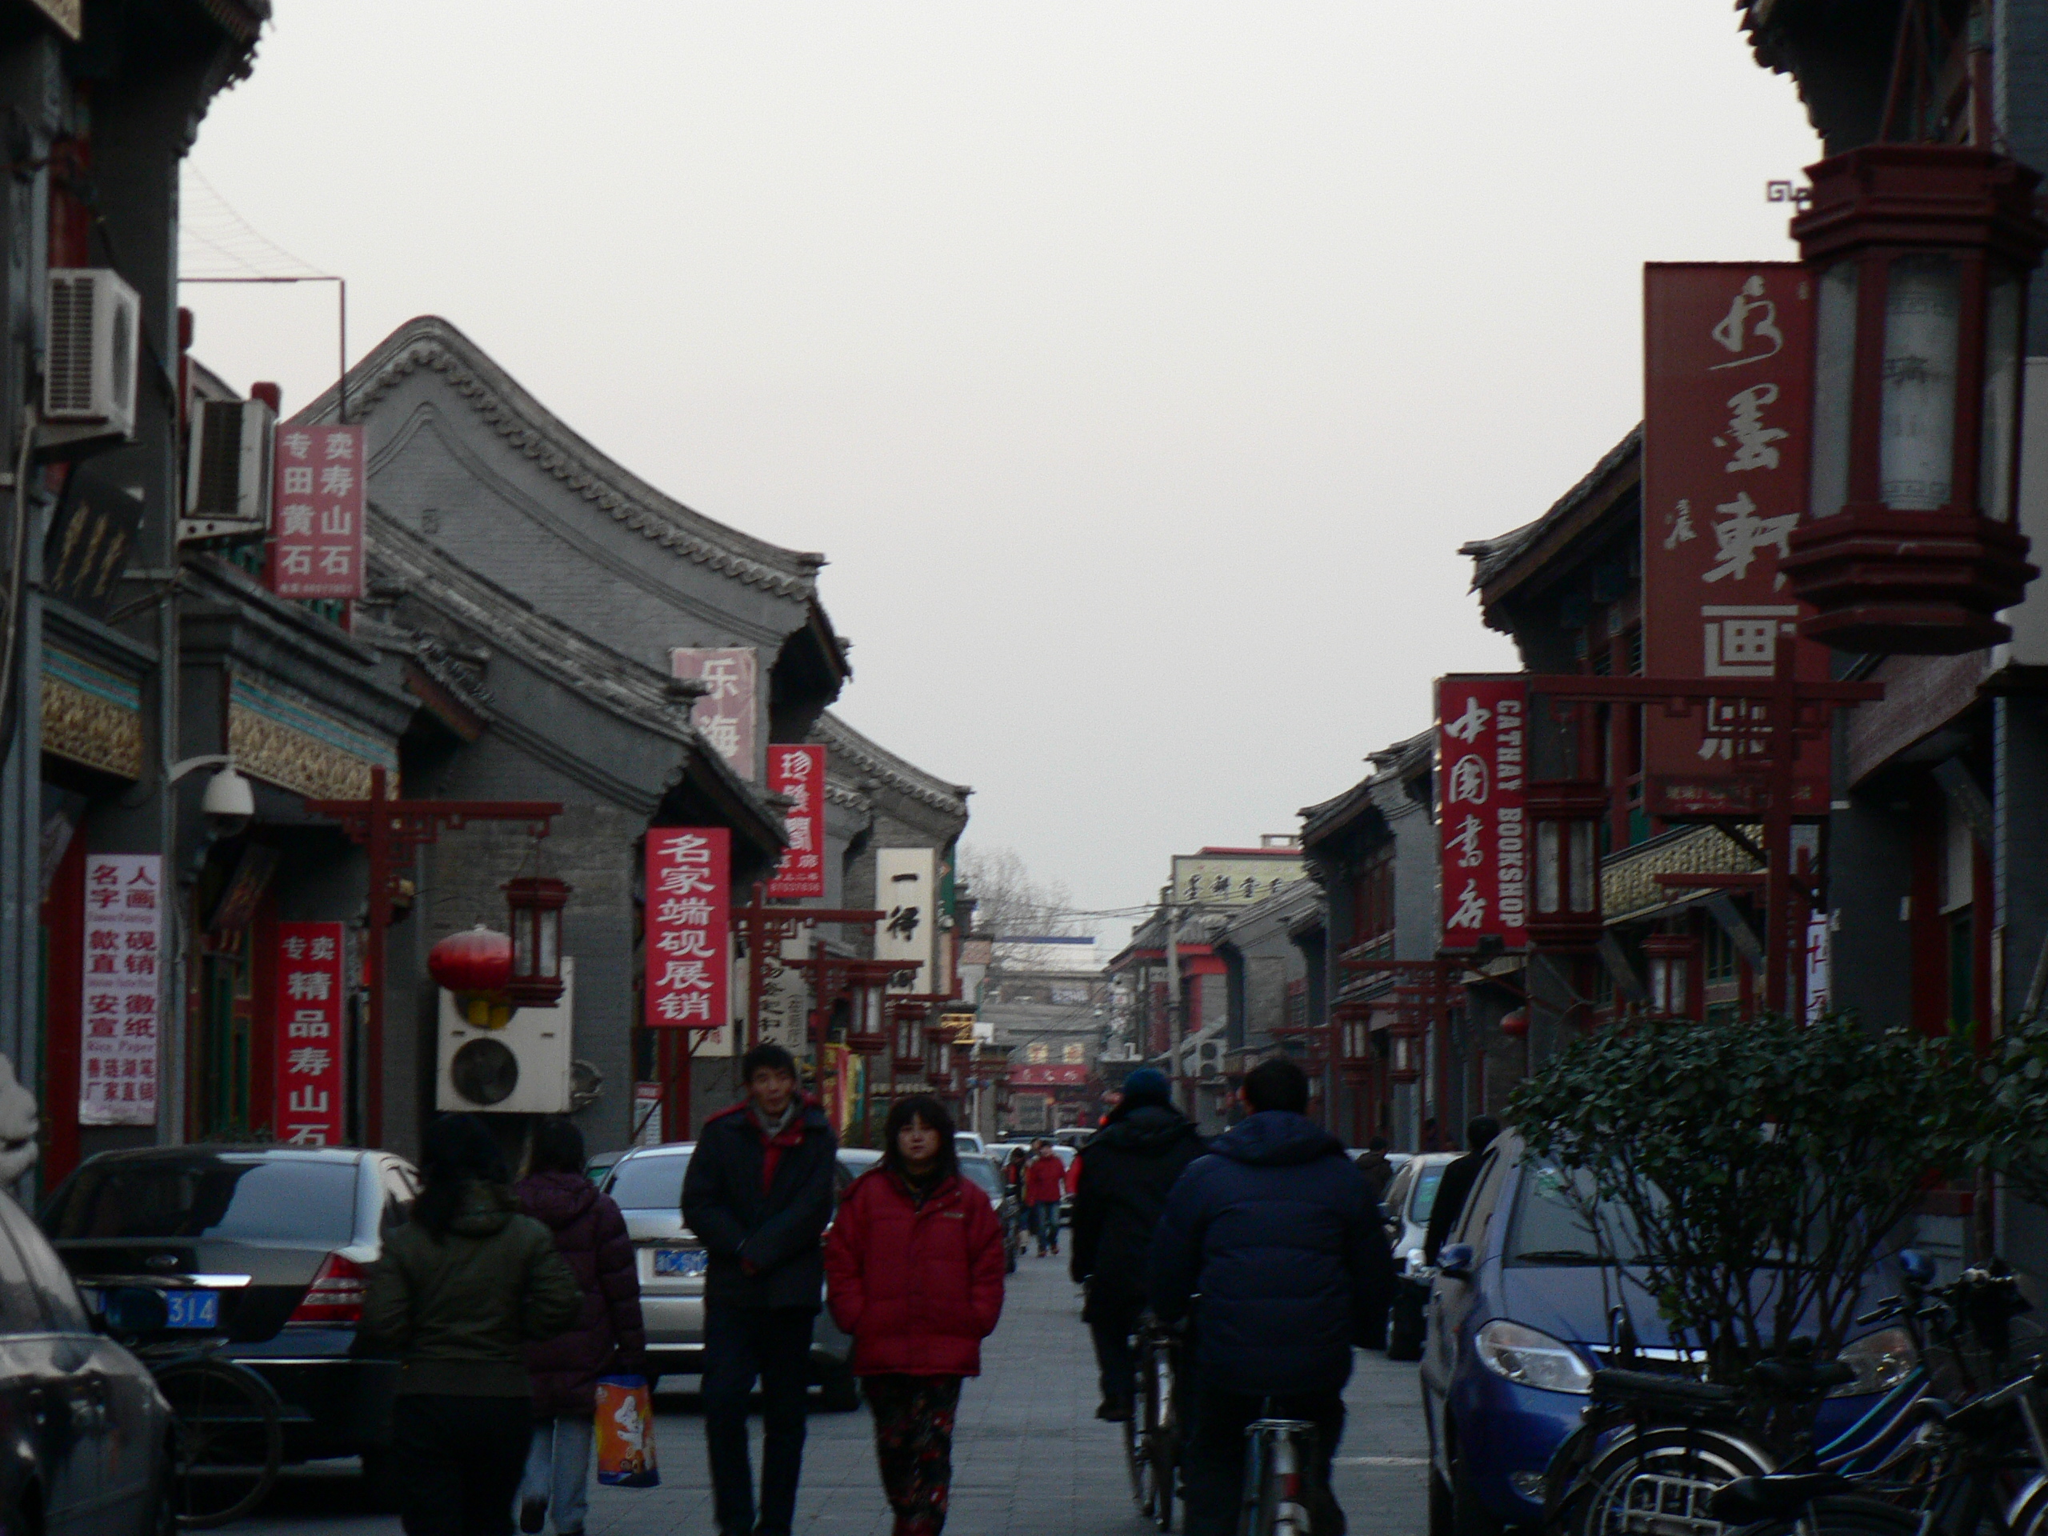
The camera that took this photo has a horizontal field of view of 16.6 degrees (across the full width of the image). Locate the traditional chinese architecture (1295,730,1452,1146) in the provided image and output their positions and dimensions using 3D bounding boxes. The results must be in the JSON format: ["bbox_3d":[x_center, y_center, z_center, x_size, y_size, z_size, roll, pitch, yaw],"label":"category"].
[{"bbox_3d":[7.200,3.070,97.000,5.500,7.500,15.000,0,-3,0],"label":"traditional chinese architecture"}]

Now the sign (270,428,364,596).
[{"bbox_3d":[-4.405,-1.605,44.000,0.590,1.090,0.070,0,-3,0],"label":"sign"}]

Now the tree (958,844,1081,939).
[{"bbox_3d":[-0.815,7.275,205.000,6.500,10.500,6.500,0,-3,0],"label":"tree"}]

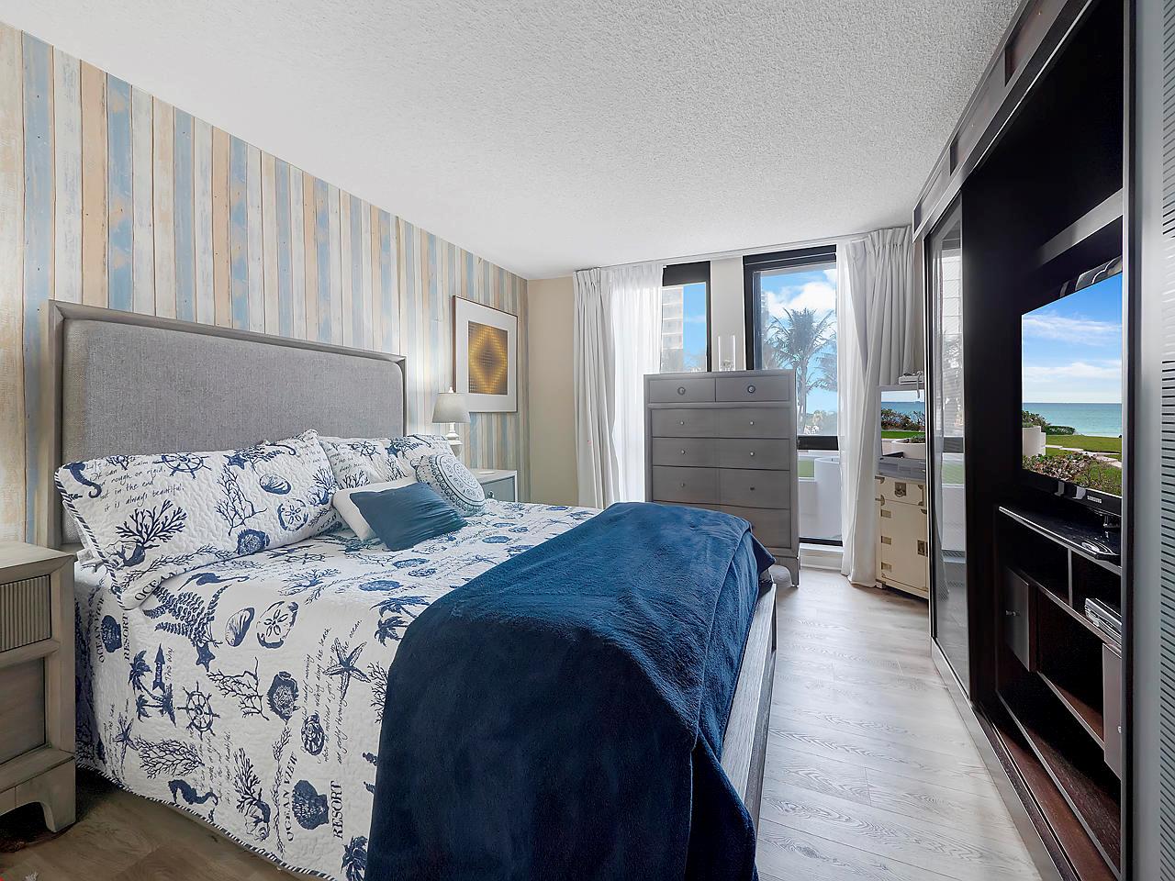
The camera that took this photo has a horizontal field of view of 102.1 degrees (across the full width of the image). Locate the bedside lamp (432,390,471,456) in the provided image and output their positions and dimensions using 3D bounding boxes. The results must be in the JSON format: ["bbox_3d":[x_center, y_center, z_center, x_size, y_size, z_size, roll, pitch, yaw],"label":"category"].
[{"bbox_3d":[-0.908,-0.050,3.183,0.320,0.600,0.320,1,3,25],"label":"bedside lamp"}]

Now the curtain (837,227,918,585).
[{"bbox_3d":[1.967,-0.219,3.256,0.430,2.400,0.220,1,3,25],"label":"curtain"}]

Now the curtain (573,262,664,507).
[{"bbox_3d":[0.250,-0.263,4.116,0.810,2.375,0.150,1,3,25],"label":"curtain"}]

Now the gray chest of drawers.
[{"bbox_3d":[1.011,0.238,3.600,1.065,1.472,0.430,1,3,25],"label":"gray chest of drawers"}]

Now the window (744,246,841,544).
[{"bbox_3d":[1.597,-0.314,3.593,0.790,2.200,0.120,1,3,25],"label":"window"}]

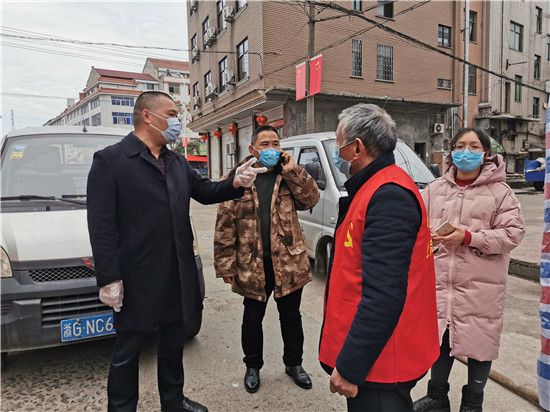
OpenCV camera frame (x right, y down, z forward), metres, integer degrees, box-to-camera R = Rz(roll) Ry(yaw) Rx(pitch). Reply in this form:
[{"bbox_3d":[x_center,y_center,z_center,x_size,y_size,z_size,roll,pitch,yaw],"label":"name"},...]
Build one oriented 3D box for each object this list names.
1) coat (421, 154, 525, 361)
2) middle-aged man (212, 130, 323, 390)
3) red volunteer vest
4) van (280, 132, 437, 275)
[{"bbox_3d":[1.069,0.299,2.407,0.580,1.140,0.420,3,6,35],"label":"coat"},{"bbox_3d":[-0.056,0.330,2.780,0.640,1.690,0.450,-1,5,-8],"label":"middle-aged man"},{"bbox_3d":[0.347,0.205,1.484,0.370,0.710,0.450,-1,5,-3],"label":"red volunteer vest"},{"bbox_3d":[0.949,-0.133,6.766,1.620,1.880,3.850,-3,5,-20],"label":"van"}]

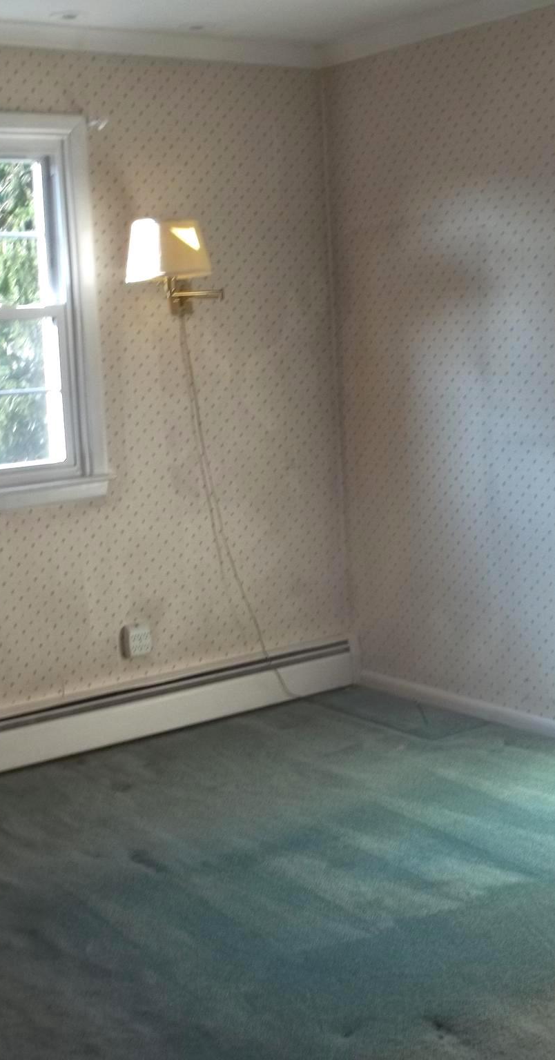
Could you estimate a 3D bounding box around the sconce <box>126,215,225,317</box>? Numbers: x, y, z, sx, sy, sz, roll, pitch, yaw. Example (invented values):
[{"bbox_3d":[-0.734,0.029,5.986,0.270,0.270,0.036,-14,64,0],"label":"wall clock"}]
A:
[{"bbox_3d":[-0.347,-0.869,4.477,0.358,0.313,0.348,-9,10,-35],"label":"sconce"}]

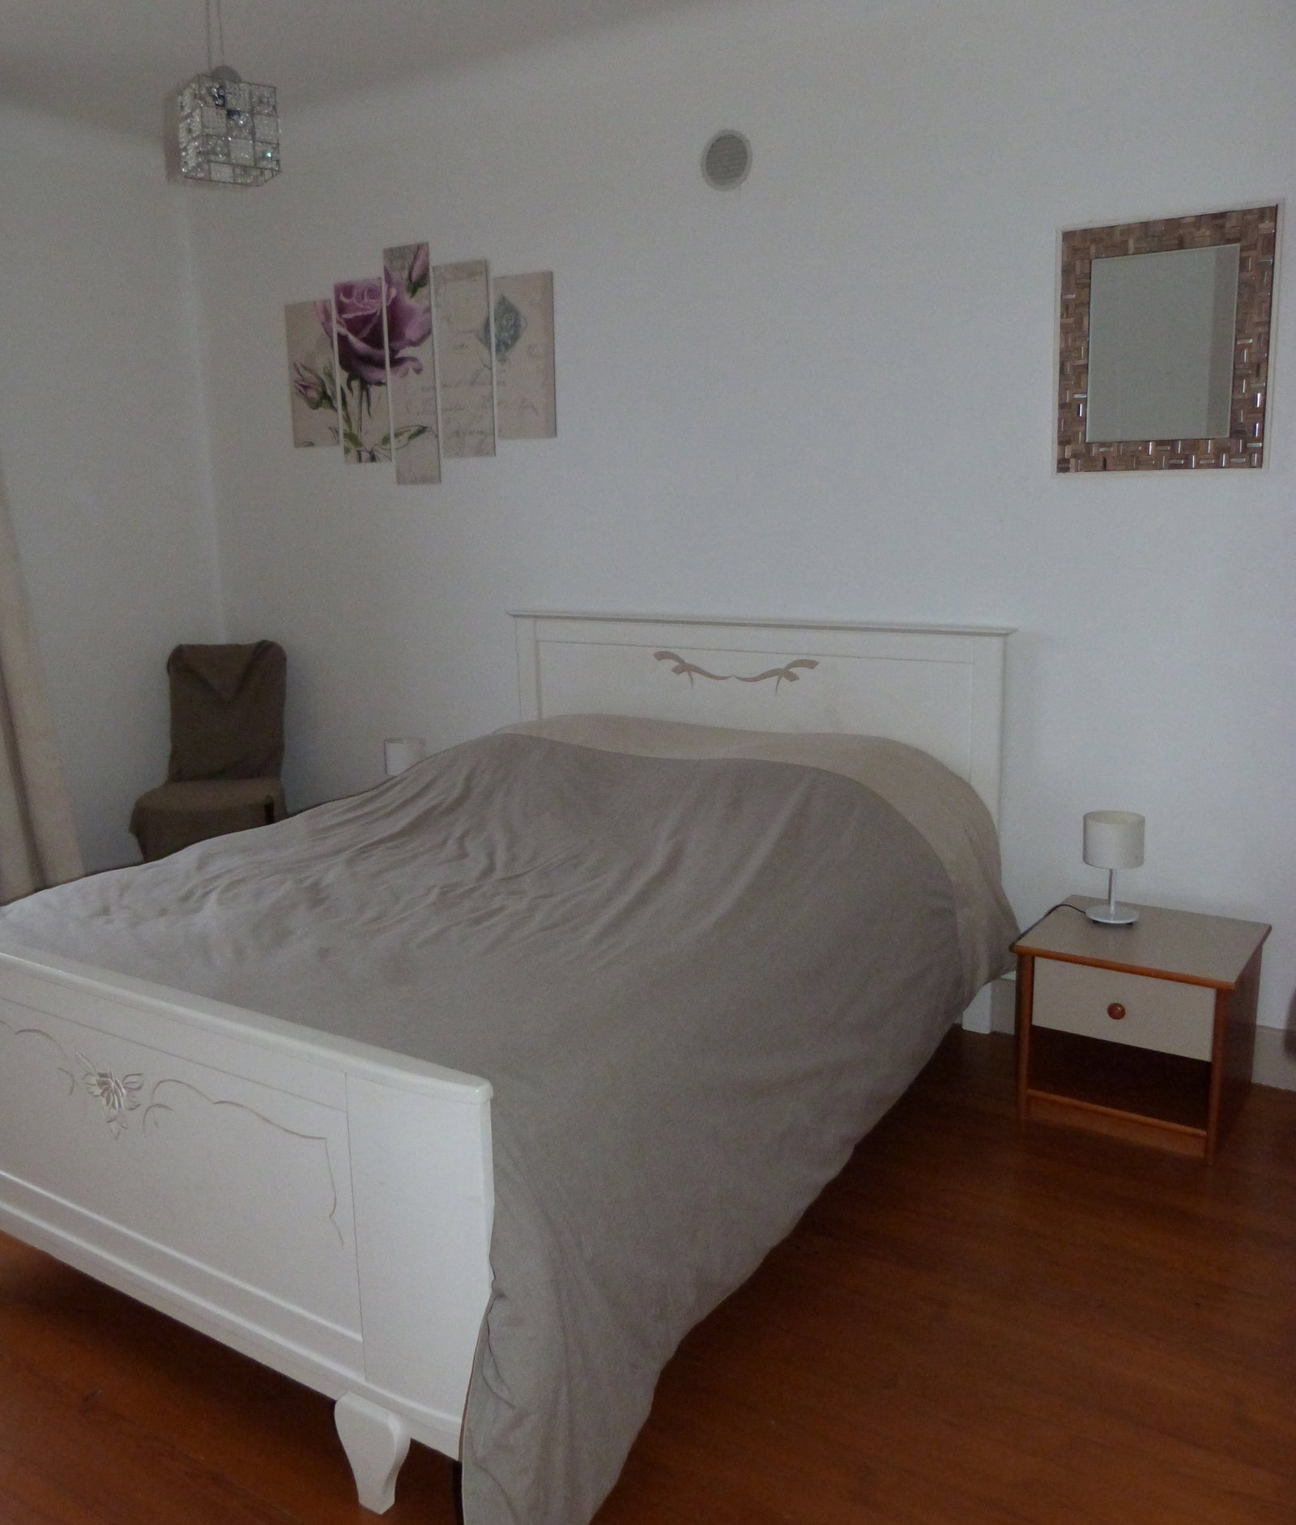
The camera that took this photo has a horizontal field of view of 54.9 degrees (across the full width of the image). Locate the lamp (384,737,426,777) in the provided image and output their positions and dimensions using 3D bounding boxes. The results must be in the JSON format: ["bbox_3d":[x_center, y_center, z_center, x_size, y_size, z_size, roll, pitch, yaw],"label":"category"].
[{"bbox_3d":[-0.802,0.053,4.155,0.141,0.253,0.141,6,13,32],"label":"lamp"}]

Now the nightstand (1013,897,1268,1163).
[{"bbox_3d":[1.152,0.604,2.923,0.460,0.417,0.442,7,14,35],"label":"nightstand"}]

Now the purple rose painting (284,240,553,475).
[{"bbox_3d":[-0.756,-1.282,4.049,1.137,0.735,0.025,6,13,32],"label":"purple rose painting"}]

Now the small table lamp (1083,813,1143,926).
[{"bbox_3d":[1.105,0.255,2.962,0.142,0.253,0.142,6,13,32],"label":"small table lamp"}]

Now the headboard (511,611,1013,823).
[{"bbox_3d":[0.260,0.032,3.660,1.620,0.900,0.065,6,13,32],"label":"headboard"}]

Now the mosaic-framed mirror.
[{"bbox_3d":[1.183,-0.954,2.871,0.452,0.551,0.030,6,13,32],"label":"mosaic-framed mirror"}]

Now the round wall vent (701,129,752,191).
[{"bbox_3d":[0.211,-1.616,3.351,0.157,0.157,0.020,6,11,33],"label":"round wall vent"}]

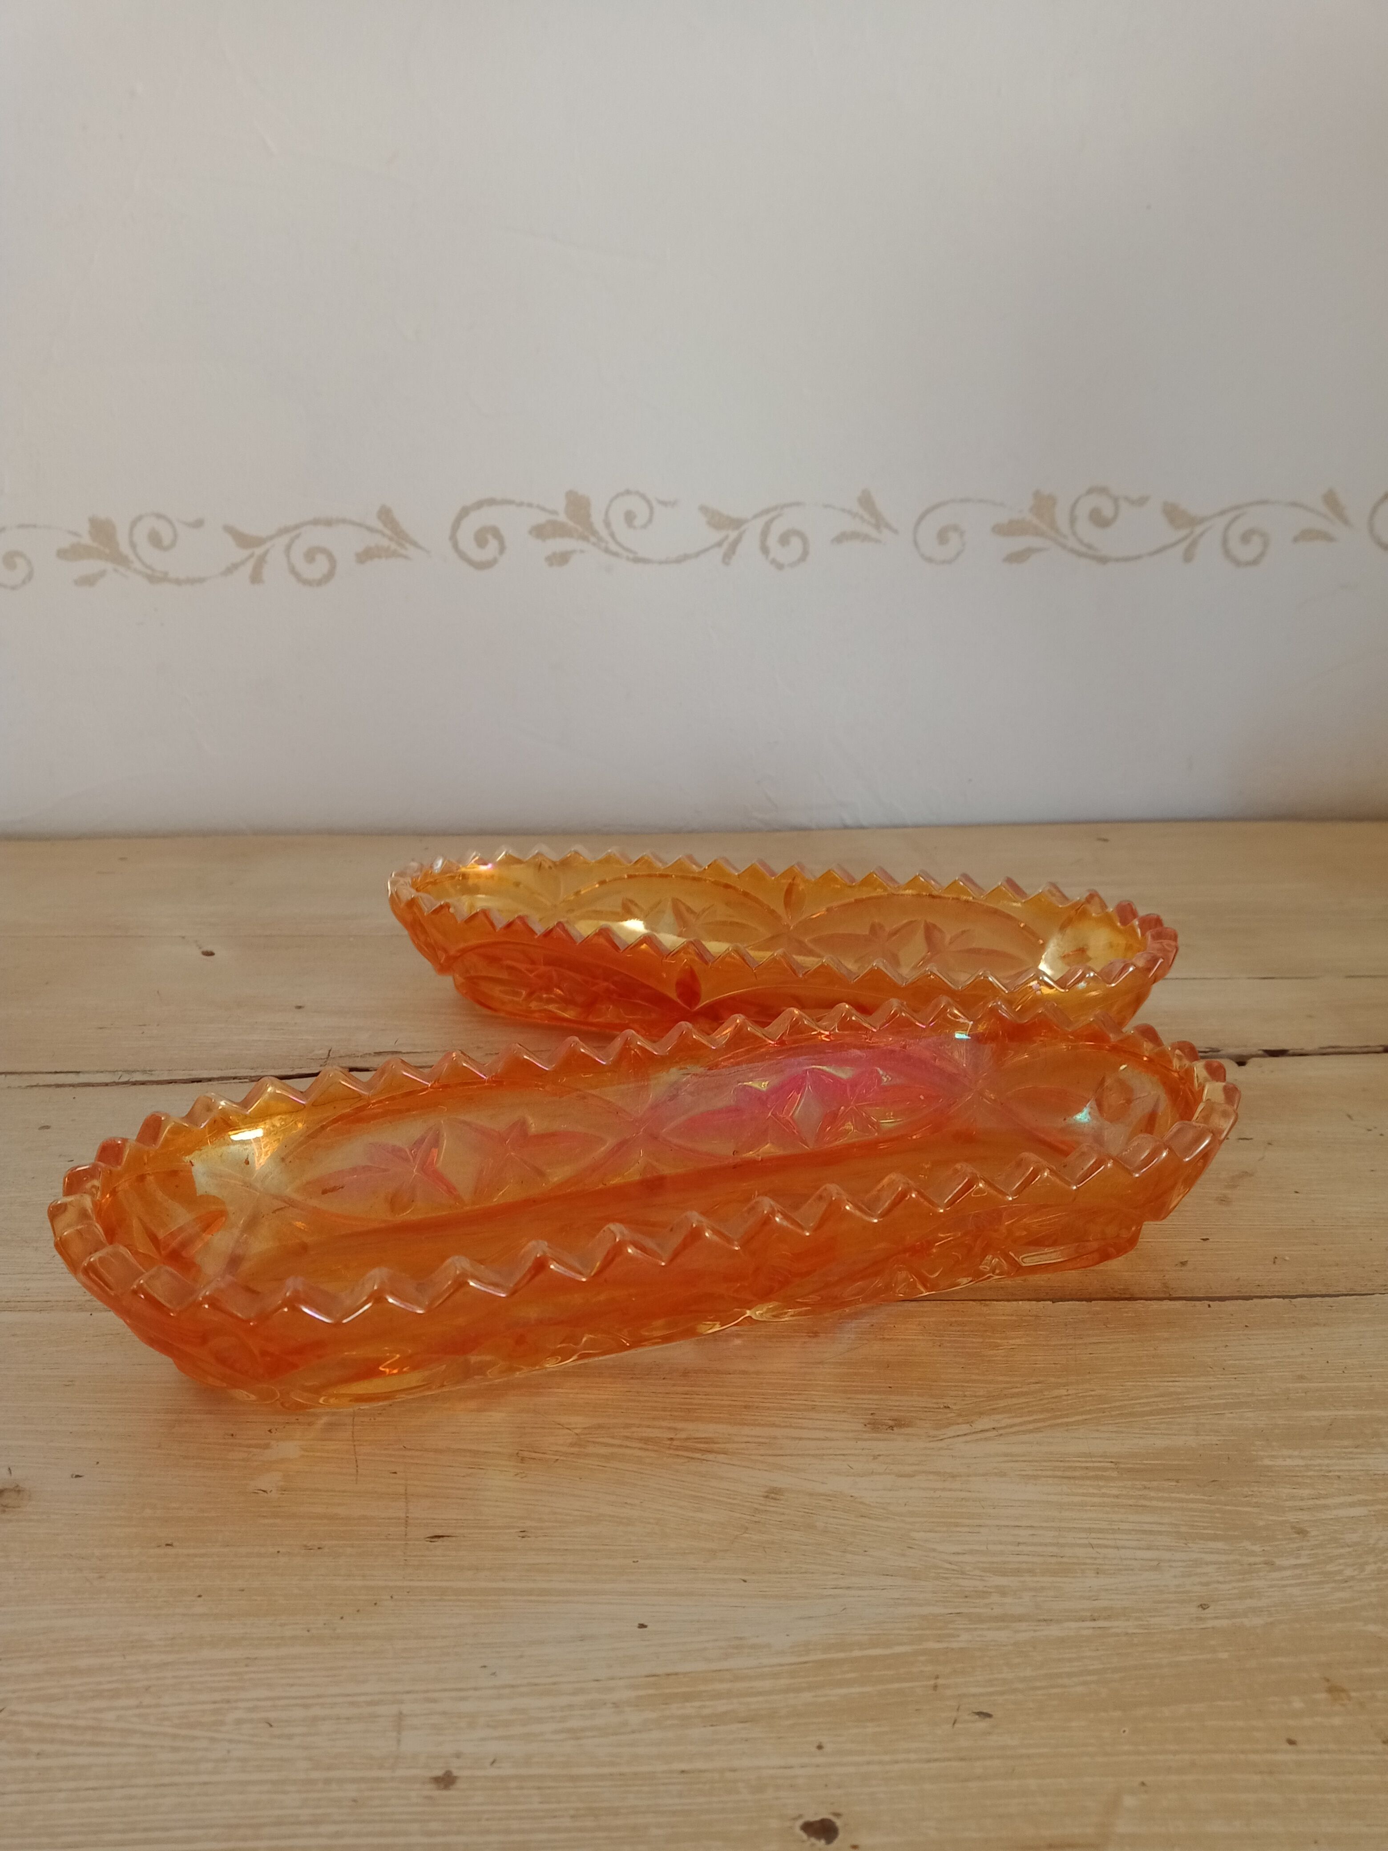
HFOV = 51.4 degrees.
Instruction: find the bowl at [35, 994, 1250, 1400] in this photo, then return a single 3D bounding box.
[{"bbox_3d":[0.000,0.052,0.285,0.230,0.033,0.089,-6,19,-17],"label":"bowl"}]

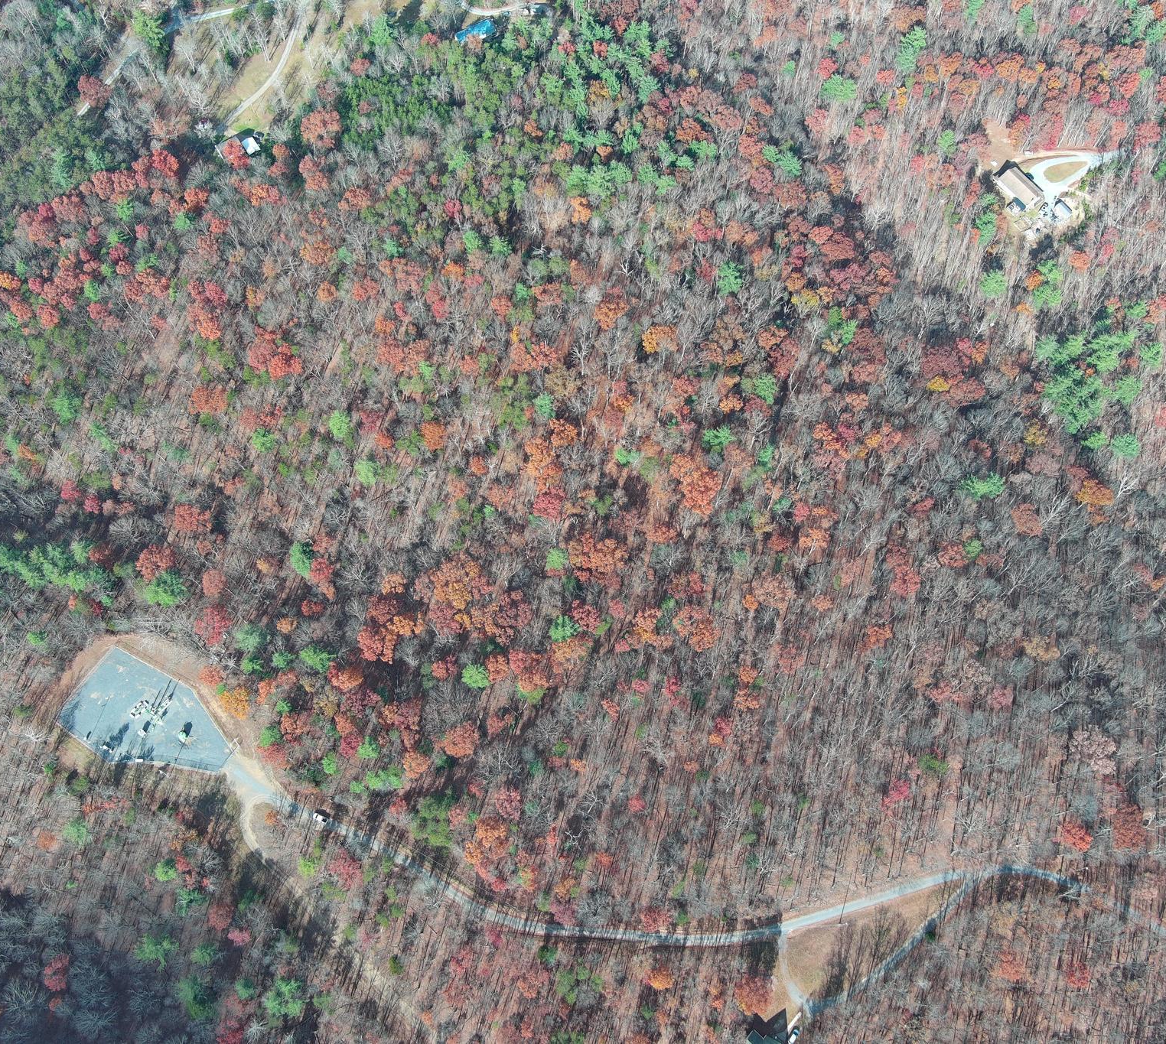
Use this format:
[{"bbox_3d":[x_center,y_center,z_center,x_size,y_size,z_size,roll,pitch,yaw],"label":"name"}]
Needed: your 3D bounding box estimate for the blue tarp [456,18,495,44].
[{"bbox_3d":[-42.390,-194.410,499.520,14.000,2.300,6.300,-23,70,-9],"label":"blue tarp"}]

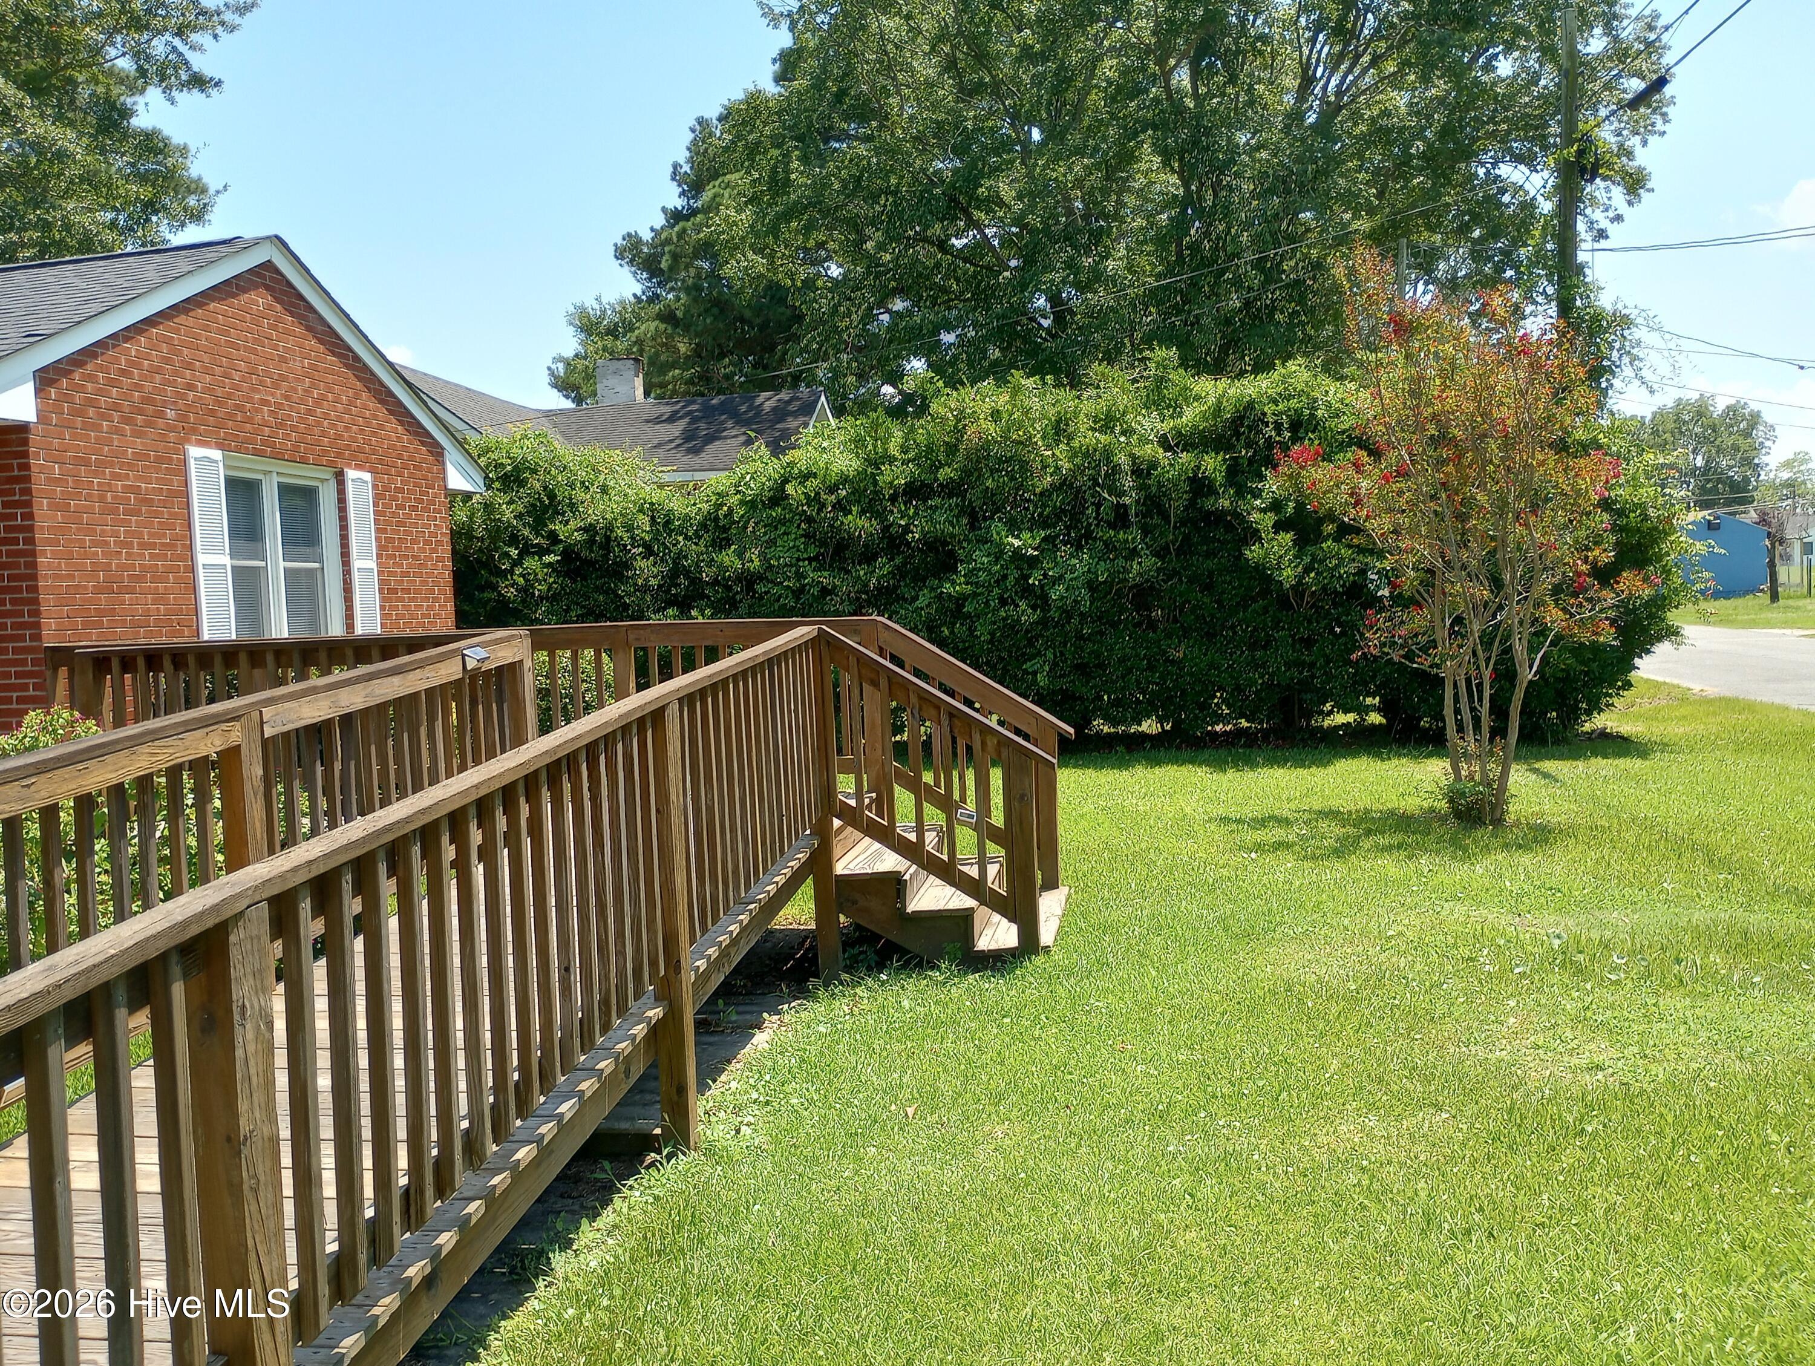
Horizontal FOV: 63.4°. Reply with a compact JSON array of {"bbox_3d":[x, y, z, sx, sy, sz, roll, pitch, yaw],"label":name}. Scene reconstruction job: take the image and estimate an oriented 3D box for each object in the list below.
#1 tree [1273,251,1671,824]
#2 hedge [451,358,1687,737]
[{"bbox_3d":[3.617,-0.946,9.458,2.550,3.700,2.400,-1,3,21],"label":"tree"},{"bbox_3d":[0.917,-1.423,16.916,14.000,4.150,2.500,-2,3,16],"label":"hedge"}]

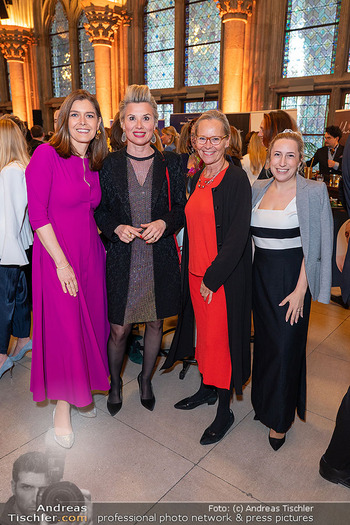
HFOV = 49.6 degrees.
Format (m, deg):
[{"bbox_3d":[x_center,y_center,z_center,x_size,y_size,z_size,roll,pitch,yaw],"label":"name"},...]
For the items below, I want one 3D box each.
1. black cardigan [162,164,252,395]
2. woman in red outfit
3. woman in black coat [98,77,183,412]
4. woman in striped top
[{"bbox_3d":[0.164,0.090,2.071,0.500,1.200,0.380,12,17,40],"label":"black cardigan"},{"bbox_3d":[0.174,0.082,2.038,0.500,1.670,0.420,12,17,40],"label":"woman in red outfit"},{"bbox_3d":[-0.200,-0.033,2.188,0.520,1.820,0.360,0,13,-4],"label":"woman in black coat"},{"bbox_3d":[0.578,0.162,1.922,0.420,1.575,0.350,4,13,16],"label":"woman in striped top"}]

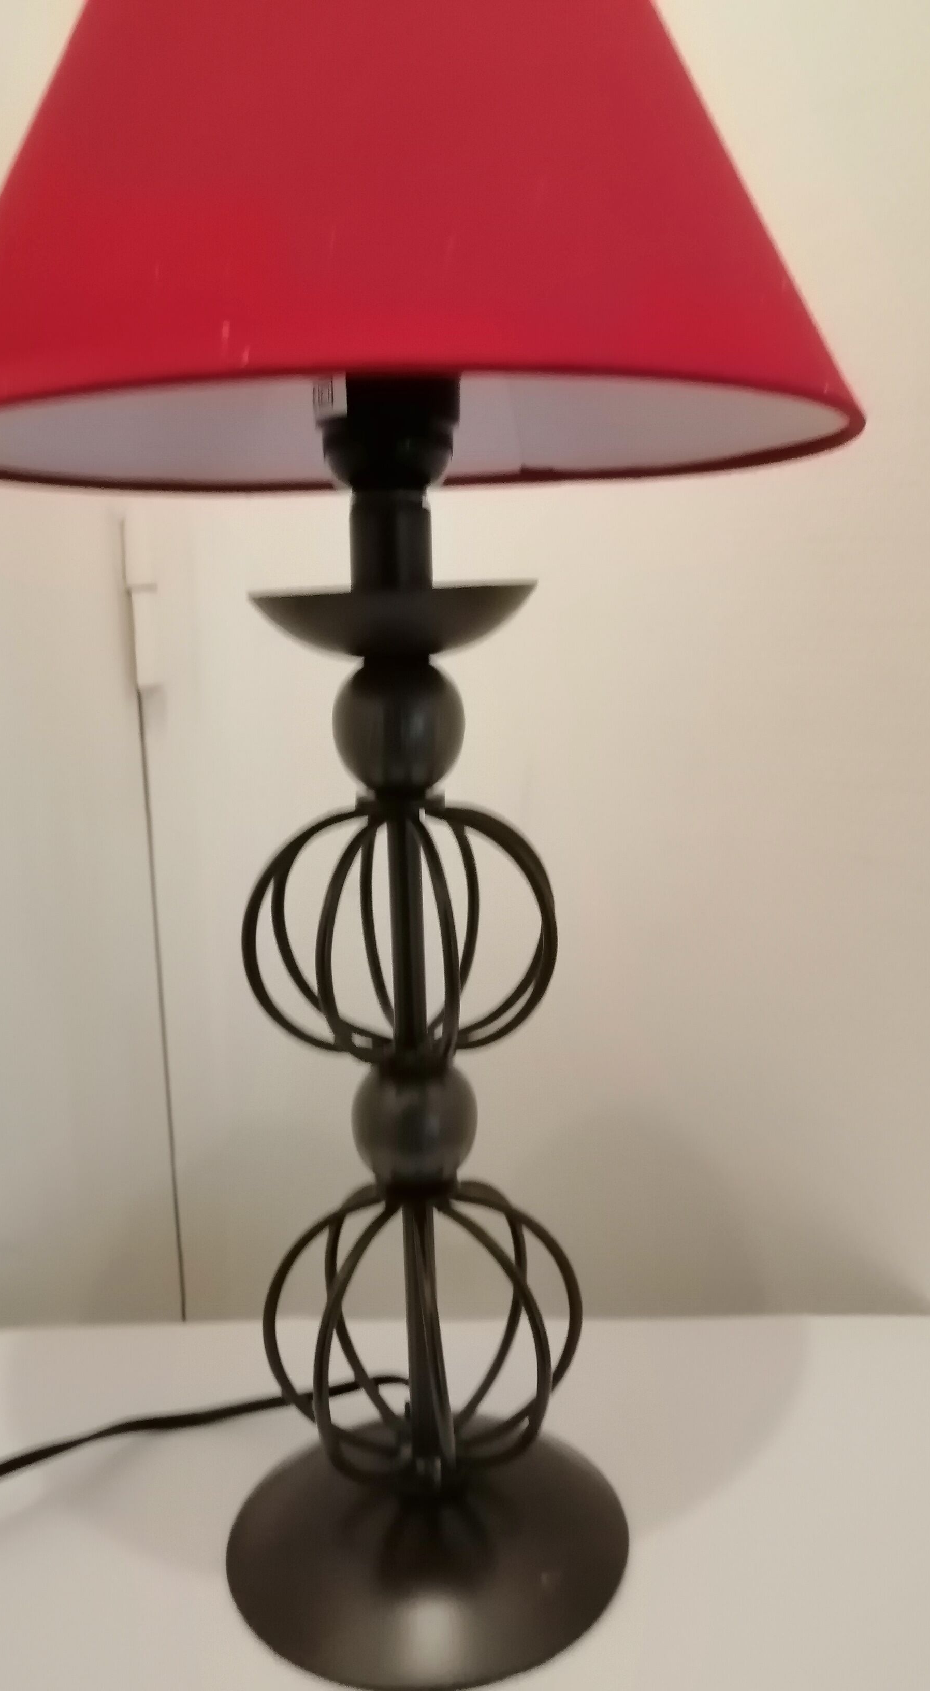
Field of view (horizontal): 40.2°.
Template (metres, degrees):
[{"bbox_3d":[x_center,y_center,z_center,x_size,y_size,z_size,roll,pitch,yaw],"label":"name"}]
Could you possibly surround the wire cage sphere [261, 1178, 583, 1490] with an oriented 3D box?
[{"bbox_3d":[-0.016,0.176,0.466,0.114,0.112,0.114,-2,11,0],"label":"wire cage sphere"}]

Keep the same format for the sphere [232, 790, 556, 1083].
[{"bbox_3d":[-0.020,0.028,0.437,0.113,0.092,0.113,-2,11,0],"label":"sphere"}]

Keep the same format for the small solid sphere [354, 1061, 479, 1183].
[{"bbox_3d":[-0.018,0.098,0.451,0.044,0.044,0.044,-2,11,0],"label":"small solid sphere"}]

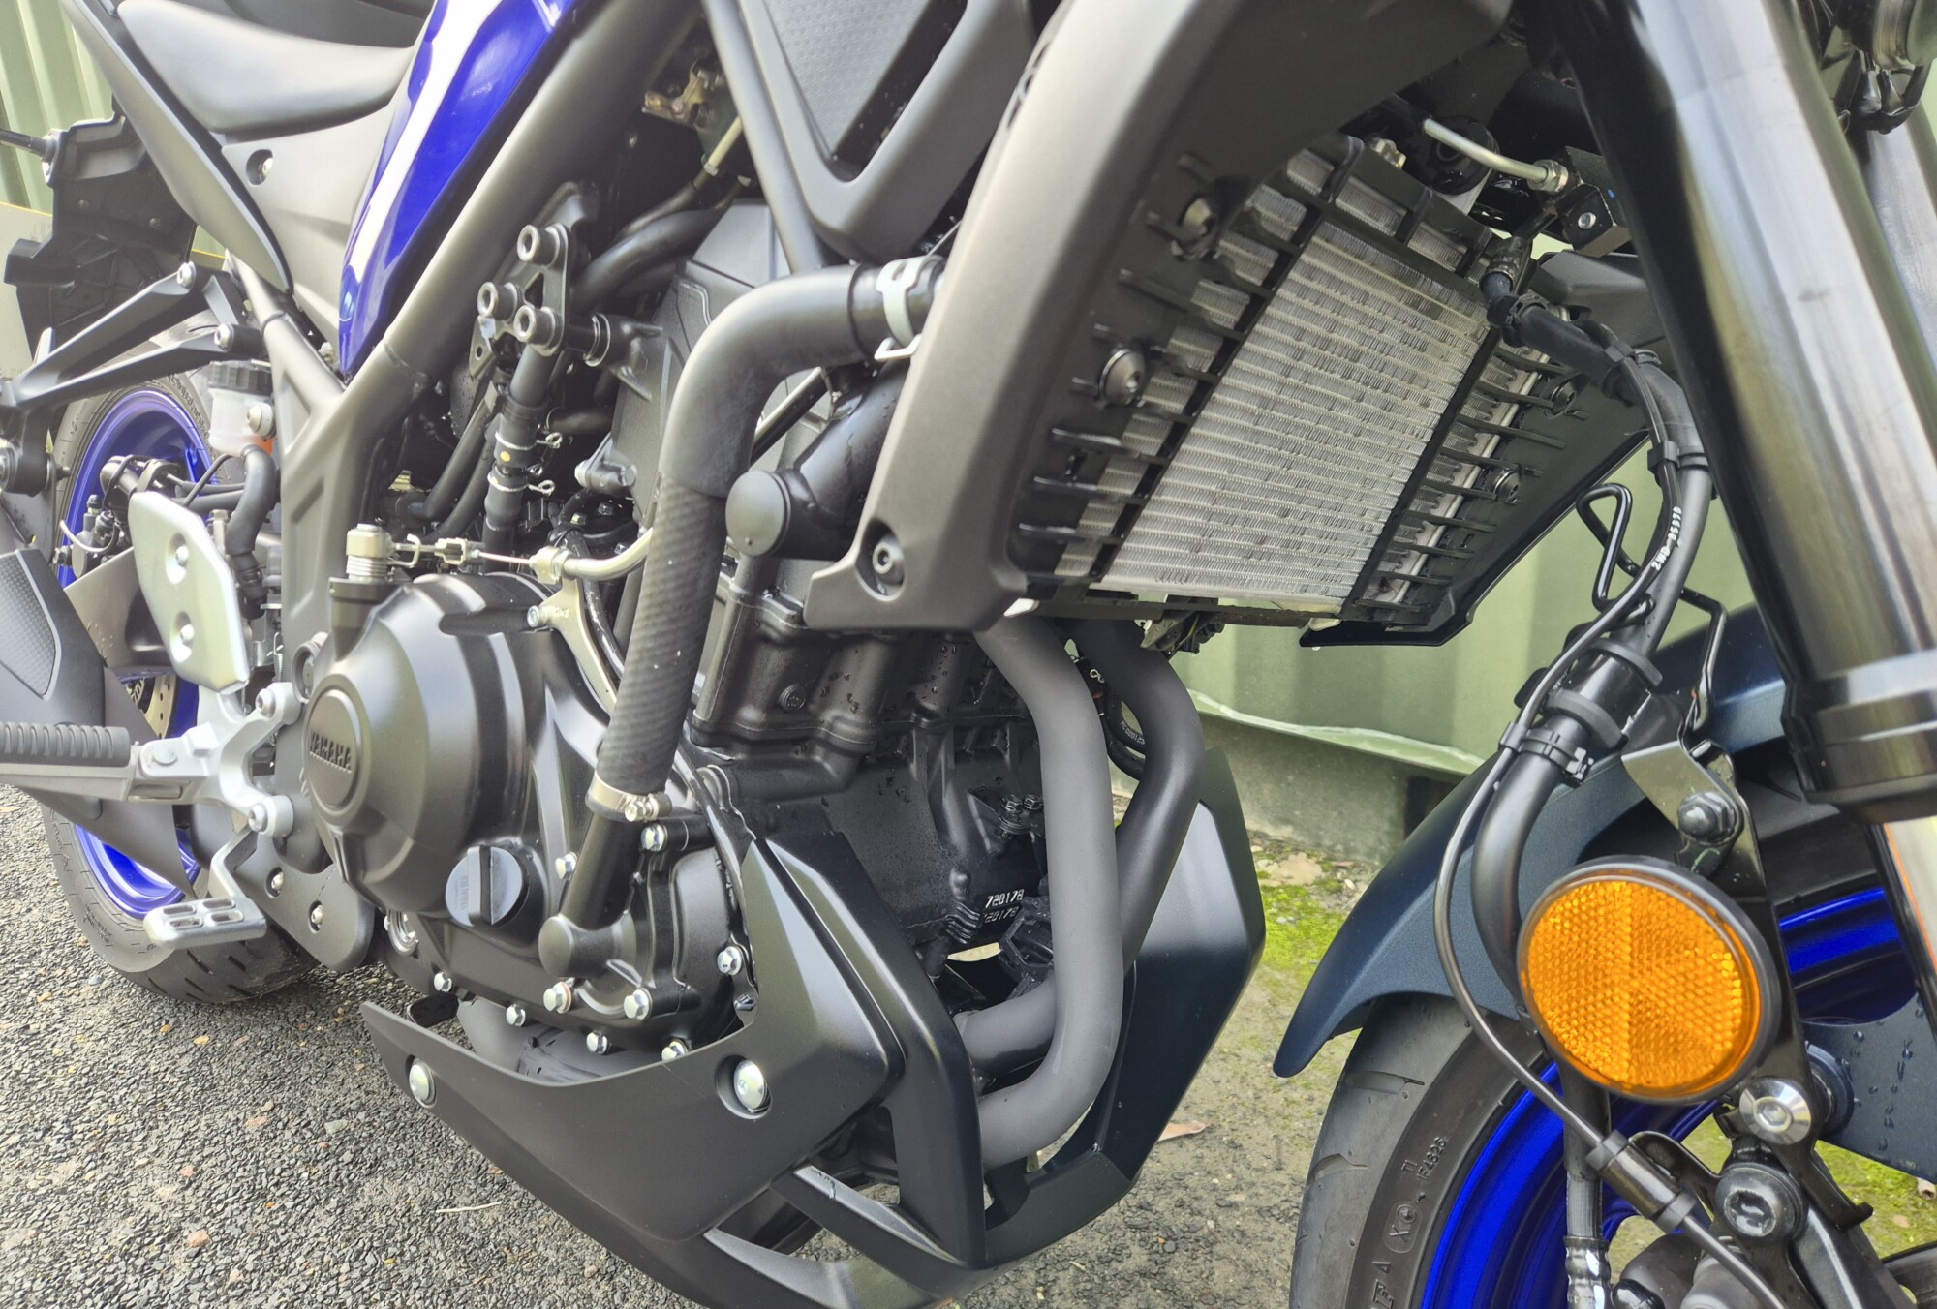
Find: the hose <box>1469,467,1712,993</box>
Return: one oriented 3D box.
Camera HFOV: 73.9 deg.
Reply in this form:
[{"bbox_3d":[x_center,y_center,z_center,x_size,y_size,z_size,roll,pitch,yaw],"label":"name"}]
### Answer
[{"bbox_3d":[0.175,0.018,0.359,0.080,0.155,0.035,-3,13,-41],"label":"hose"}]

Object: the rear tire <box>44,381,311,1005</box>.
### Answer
[{"bbox_3d":[-0.697,0.000,1.172,0.626,0.626,0.142,13,9,39],"label":"rear tire"}]

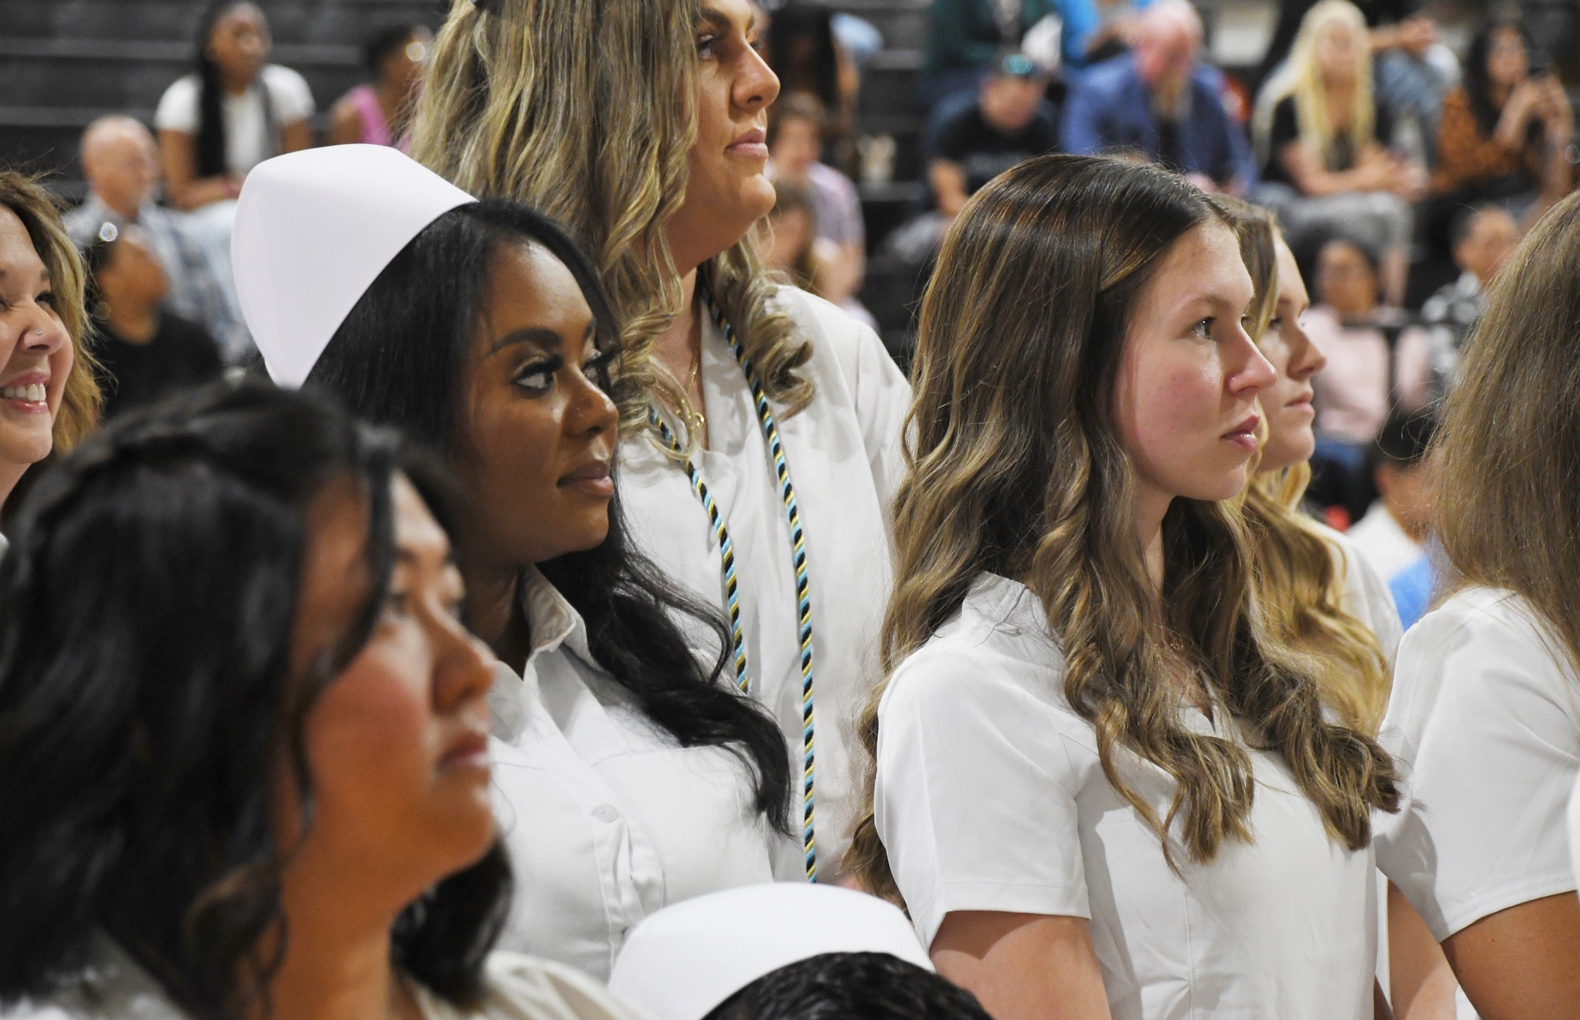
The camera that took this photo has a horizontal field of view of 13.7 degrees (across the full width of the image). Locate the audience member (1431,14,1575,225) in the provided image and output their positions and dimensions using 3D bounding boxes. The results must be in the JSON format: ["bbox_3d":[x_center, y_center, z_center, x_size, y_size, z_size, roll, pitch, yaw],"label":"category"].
[{"bbox_3d":[1.878,-0.777,17.400,0.480,1.050,0.680,0,2,6],"label":"audience member"}]

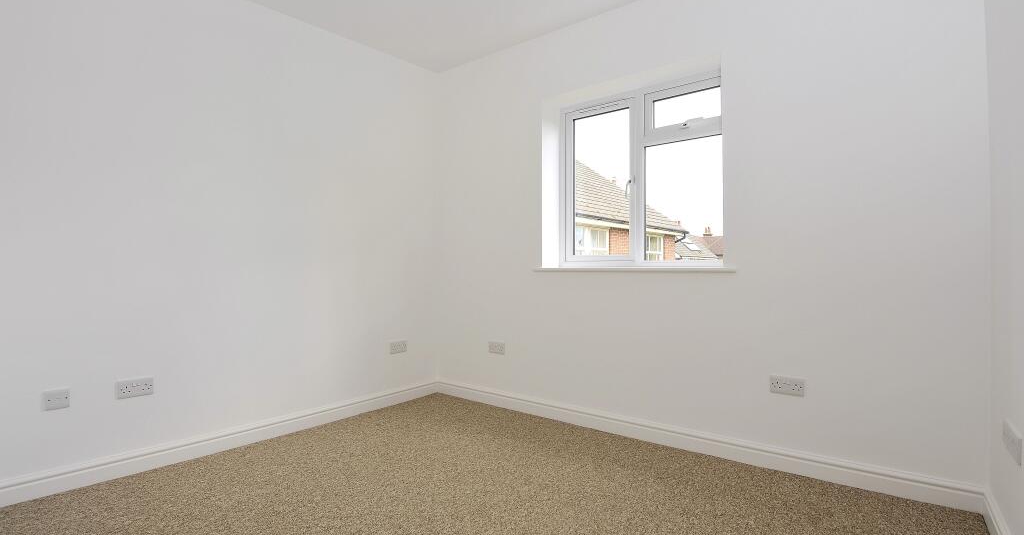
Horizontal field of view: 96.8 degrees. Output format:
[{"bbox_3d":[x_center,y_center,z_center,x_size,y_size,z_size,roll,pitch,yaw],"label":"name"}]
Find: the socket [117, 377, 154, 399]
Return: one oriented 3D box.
[{"bbox_3d":[-1.861,0.599,2.249,0.012,0.086,0.146,0,0,42],"label":"socket"}]

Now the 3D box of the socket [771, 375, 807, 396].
[{"bbox_3d":[1.353,0.583,2.227,0.146,0.086,0.012,0,0,37],"label":"socket"}]

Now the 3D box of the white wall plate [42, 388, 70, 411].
[{"bbox_3d":[-1.914,0.554,1.910,0.011,0.086,0.086,0,0,40],"label":"white wall plate"}]

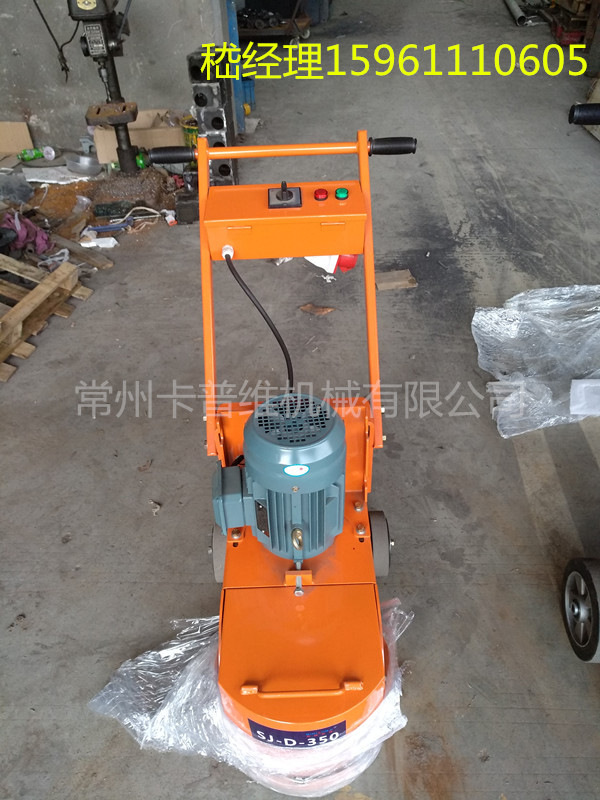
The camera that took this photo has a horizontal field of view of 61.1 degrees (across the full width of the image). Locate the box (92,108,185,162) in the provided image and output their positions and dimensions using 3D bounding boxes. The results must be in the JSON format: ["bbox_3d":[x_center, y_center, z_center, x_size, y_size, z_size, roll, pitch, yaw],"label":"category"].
[{"bbox_3d":[-1.211,-1.980,3.857,0.640,0.250,0.420,-1,42,0],"label":"box"}]

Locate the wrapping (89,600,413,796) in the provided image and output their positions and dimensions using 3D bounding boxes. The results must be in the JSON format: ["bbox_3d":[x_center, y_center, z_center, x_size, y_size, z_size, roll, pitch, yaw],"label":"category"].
[{"bbox_3d":[-0.096,0.605,1.074,0.680,0.160,0.350,-1,42,0],"label":"wrapping"}]

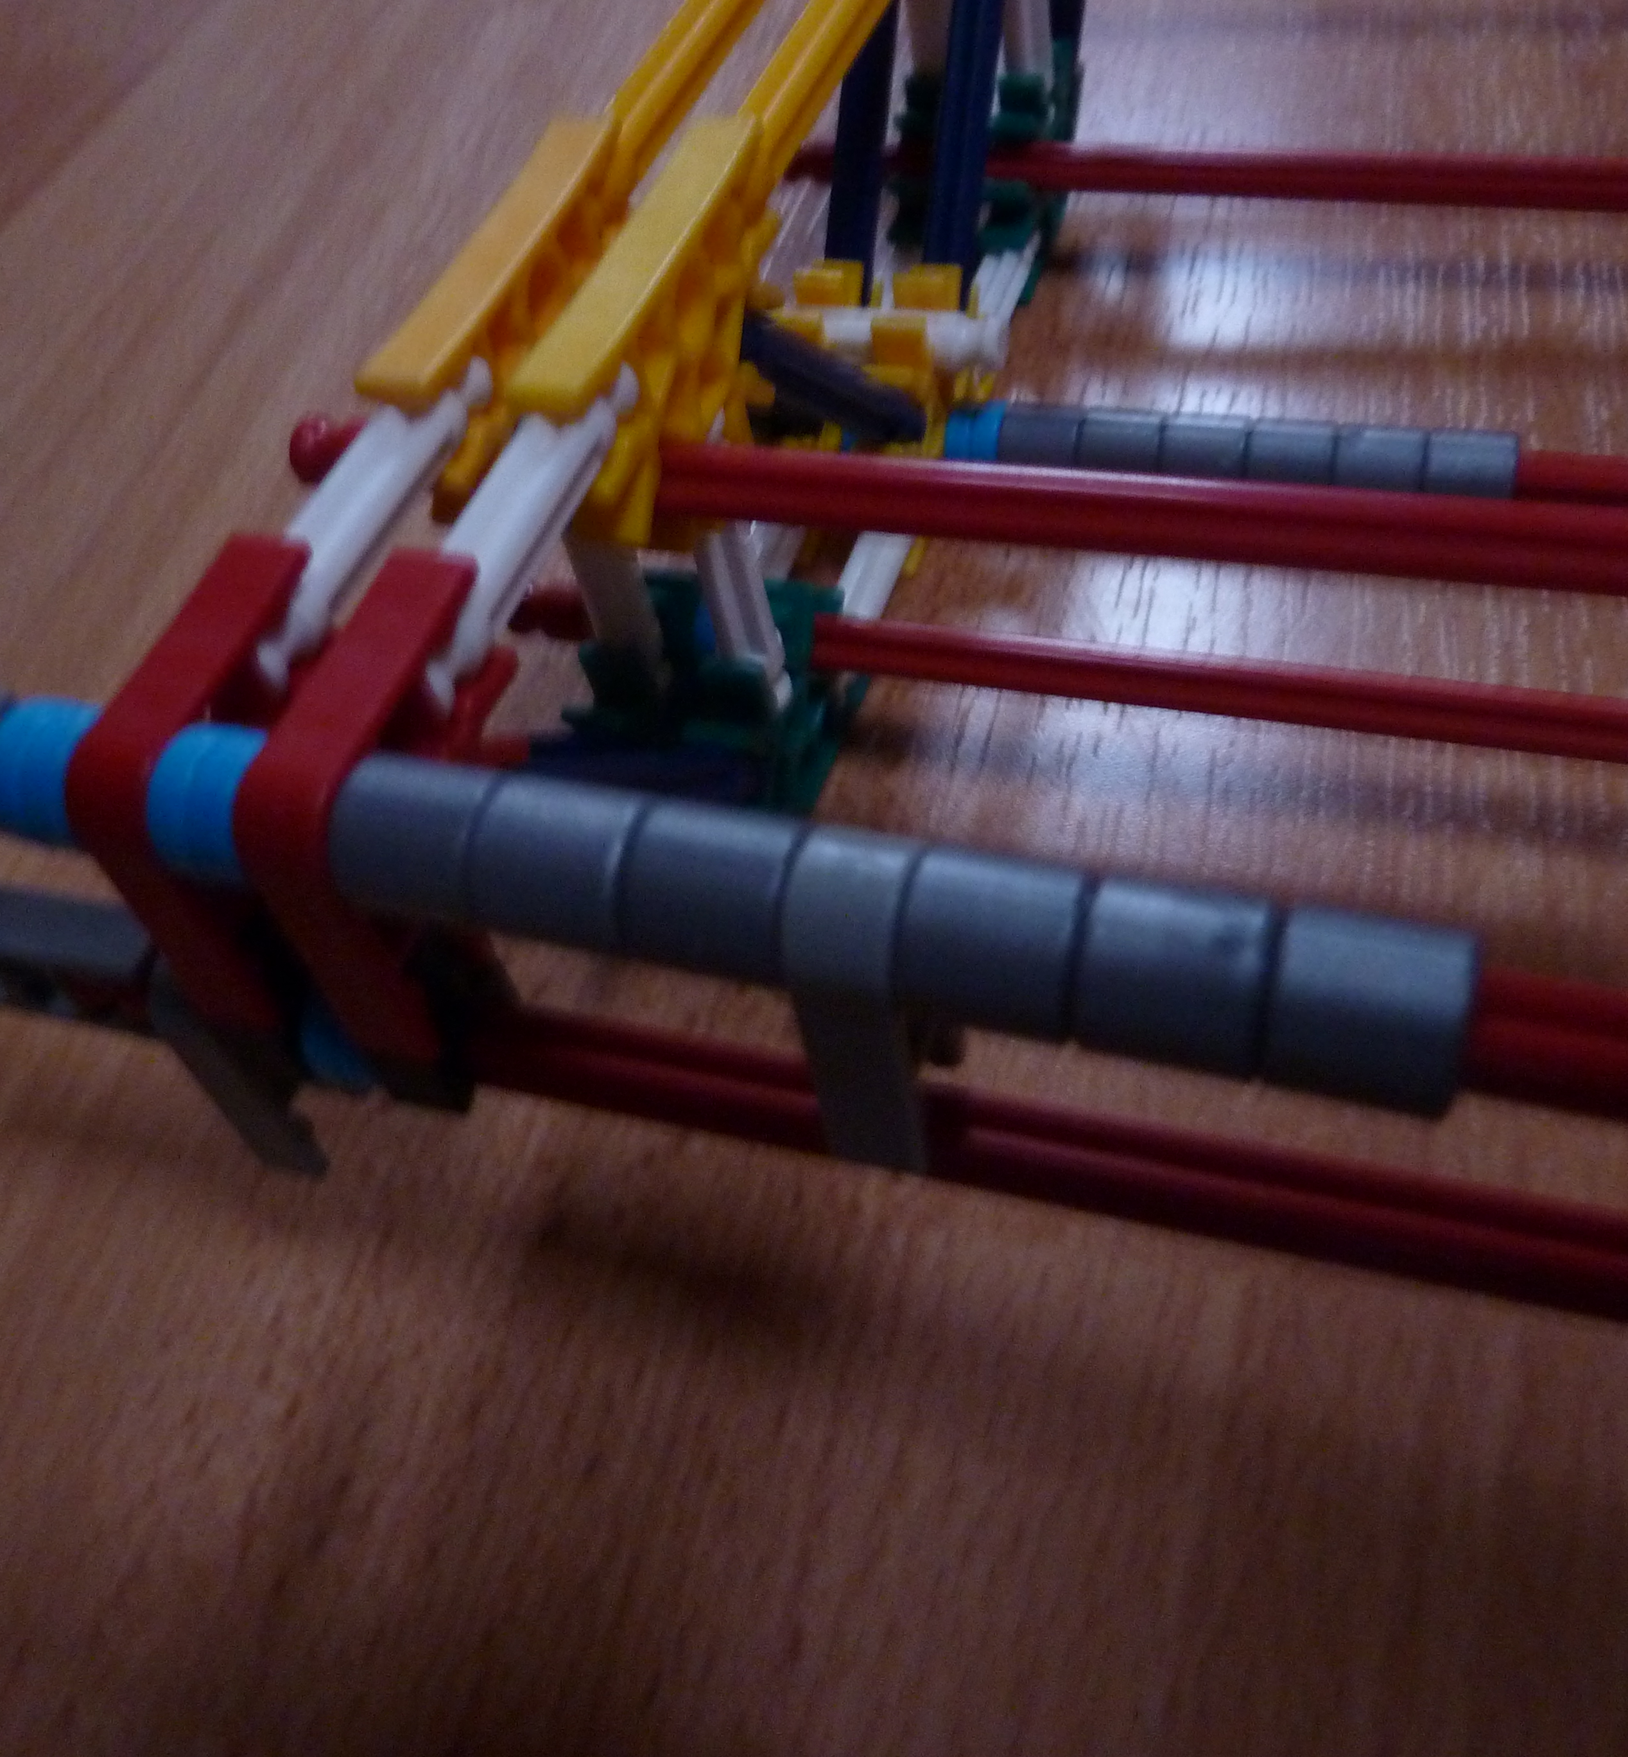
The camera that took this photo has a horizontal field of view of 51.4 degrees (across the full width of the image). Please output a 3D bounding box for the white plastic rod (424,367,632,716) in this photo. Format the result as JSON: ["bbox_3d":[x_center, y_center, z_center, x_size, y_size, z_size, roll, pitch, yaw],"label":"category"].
[{"bbox_3d":[-0.020,-0.024,0.112,0.006,0.006,0.033,9,54,18],"label":"white plastic rod"}]

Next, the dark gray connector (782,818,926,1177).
[{"bbox_3d":[0.003,0.006,0.091,0.006,0.022,0.008,10,54,20],"label":"dark gray connector"}]

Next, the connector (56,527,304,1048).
[{"bbox_3d":[-0.036,-0.006,0.110,0.006,0.022,0.022,9,54,18],"label":"connector"}]

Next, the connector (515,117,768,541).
[{"bbox_3d":[-0.011,-0.040,0.132,0.006,0.022,0.036,9,54,18],"label":"connector"}]

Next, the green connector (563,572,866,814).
[{"bbox_3d":[-0.010,-0.017,0.165,0.018,0.022,0.033,9,54,18],"label":"green connector"}]

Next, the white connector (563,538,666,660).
[{"bbox_3d":[-0.019,-0.029,0.151,0.006,0.033,0.006,9,54,18],"label":"white connector"}]

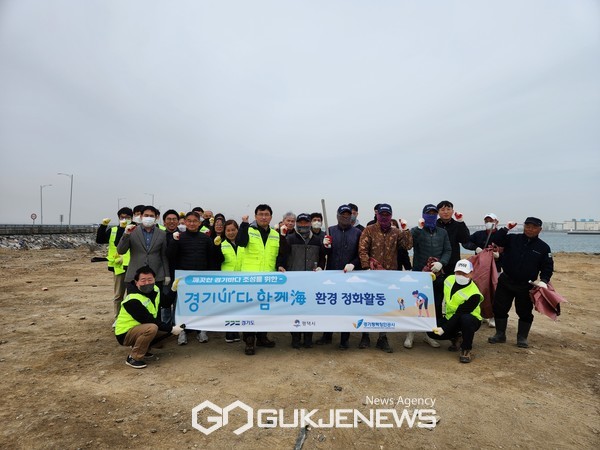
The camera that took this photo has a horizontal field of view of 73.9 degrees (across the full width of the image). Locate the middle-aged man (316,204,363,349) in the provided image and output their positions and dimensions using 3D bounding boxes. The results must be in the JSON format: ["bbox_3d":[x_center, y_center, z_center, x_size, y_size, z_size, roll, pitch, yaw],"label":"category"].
[{"bbox_3d":[0.519,0.630,4.870,0.560,1.737,0.500,0,-1,1],"label":"middle-aged man"}]

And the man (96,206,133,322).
[{"bbox_3d":[-2.648,0.626,5.850,0.600,1.765,0.450,0,-1,-14],"label":"man"}]

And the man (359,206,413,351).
[{"bbox_3d":[1.047,0.624,4.890,0.654,1.760,0.450,0,-1,5],"label":"man"}]

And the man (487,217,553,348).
[{"bbox_3d":[2.753,0.703,5.000,0.740,1.594,0.480,0,-1,19],"label":"man"}]

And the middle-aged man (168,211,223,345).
[{"bbox_3d":[-1.347,0.672,5.149,0.689,1.670,0.420,0,-1,-6],"label":"middle-aged man"}]

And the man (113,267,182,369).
[{"bbox_3d":[-1.671,0.974,4.370,0.720,1.039,0.560,-1,-1,41],"label":"man"}]

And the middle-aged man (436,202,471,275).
[{"bbox_3d":[2.049,0.596,5.510,0.601,1.830,0.420,0,-1,8],"label":"middle-aged man"}]

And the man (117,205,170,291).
[{"bbox_3d":[-2.029,0.635,5.180,0.693,1.745,0.420,0,-1,-9],"label":"man"}]

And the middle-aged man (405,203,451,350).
[{"bbox_3d":[1.551,0.627,4.870,0.540,1.743,0.460,0,-1,9],"label":"middle-aged man"}]

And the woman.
[{"bbox_3d":[-0.861,0.718,5.249,0.443,1.580,0.380,0,-1,-4],"label":"woman"}]

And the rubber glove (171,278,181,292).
[{"bbox_3d":[-1.386,0.672,4.450,0.090,0.160,0.100,14,7,-36],"label":"rubber glove"}]

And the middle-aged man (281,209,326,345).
[{"bbox_3d":[0.057,0.681,5.069,0.603,1.650,0.420,0,-1,0],"label":"middle-aged man"}]

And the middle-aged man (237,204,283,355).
[{"bbox_3d":[-0.488,0.626,4.870,0.567,1.755,0.450,0,-1,-2],"label":"middle-aged man"}]

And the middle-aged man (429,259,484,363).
[{"bbox_3d":[1.778,0.941,4.530,0.580,1.109,0.660,0,-1,27],"label":"middle-aged man"}]

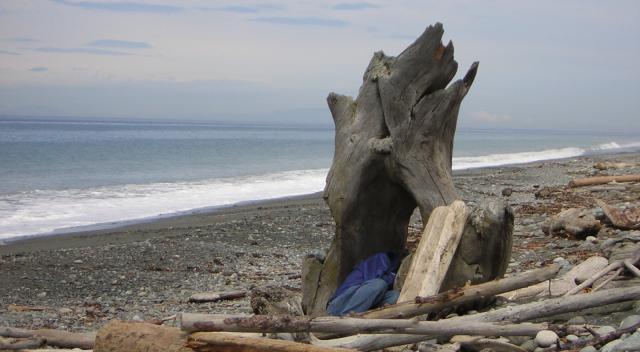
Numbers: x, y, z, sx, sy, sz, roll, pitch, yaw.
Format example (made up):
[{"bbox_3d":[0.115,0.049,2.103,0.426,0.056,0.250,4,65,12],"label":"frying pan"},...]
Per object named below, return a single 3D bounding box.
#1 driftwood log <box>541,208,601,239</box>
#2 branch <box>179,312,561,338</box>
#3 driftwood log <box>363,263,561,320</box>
[{"bbox_3d":[3.174,0.602,25.300,0.720,0.340,0.420,2,1,9],"label":"driftwood log"},{"bbox_3d":[0.347,1.071,14.300,2.700,0.160,0.150,1,1,-2],"label":"branch"},{"bbox_3d":[1.159,0.934,16.200,0.170,0.170,2.718,3,7,42],"label":"driftwood log"}]

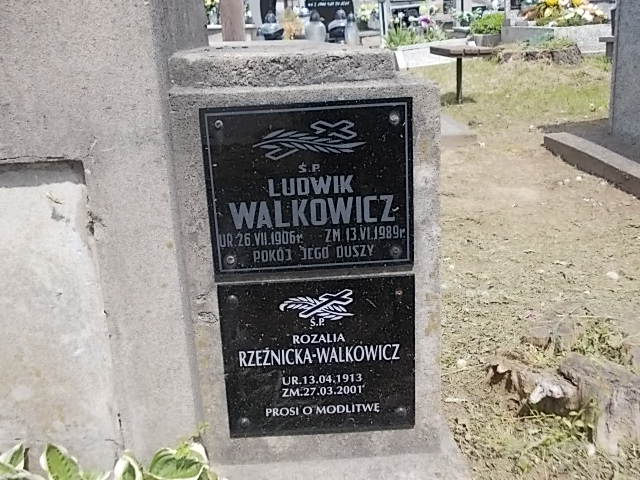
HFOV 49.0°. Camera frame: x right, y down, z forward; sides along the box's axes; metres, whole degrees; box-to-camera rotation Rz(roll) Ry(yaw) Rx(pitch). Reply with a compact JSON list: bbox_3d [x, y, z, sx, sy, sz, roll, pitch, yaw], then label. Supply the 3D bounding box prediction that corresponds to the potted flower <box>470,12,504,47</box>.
[{"bbox_3d":[2.152,-2.684,9.000,0.450,0.440,0.440,1,18,13],"label":"potted flower"}]

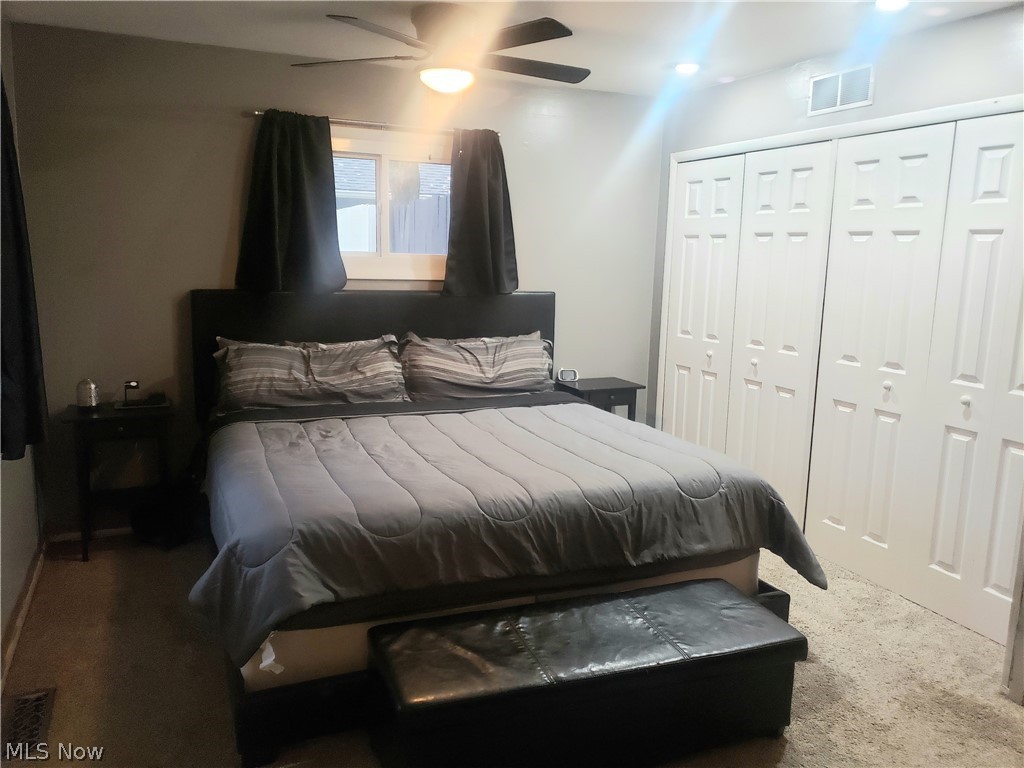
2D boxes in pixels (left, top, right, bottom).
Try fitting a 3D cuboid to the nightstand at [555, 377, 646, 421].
[{"bbox_3d":[0.543,0.337,4.809,0.445,0.680,0.360,-3,11,-24],"label":"nightstand"}]

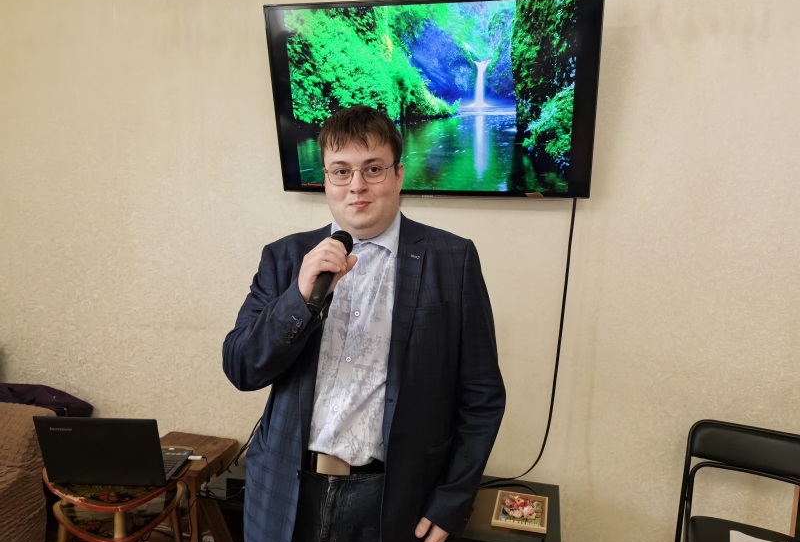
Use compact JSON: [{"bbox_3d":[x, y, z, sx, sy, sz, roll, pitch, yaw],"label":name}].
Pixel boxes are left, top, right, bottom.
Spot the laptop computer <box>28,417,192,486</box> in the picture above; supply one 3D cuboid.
[{"bbox_3d":[-0.949,0.565,2.116,0.384,0.263,0.319,1,8,1],"label":"laptop computer"}]

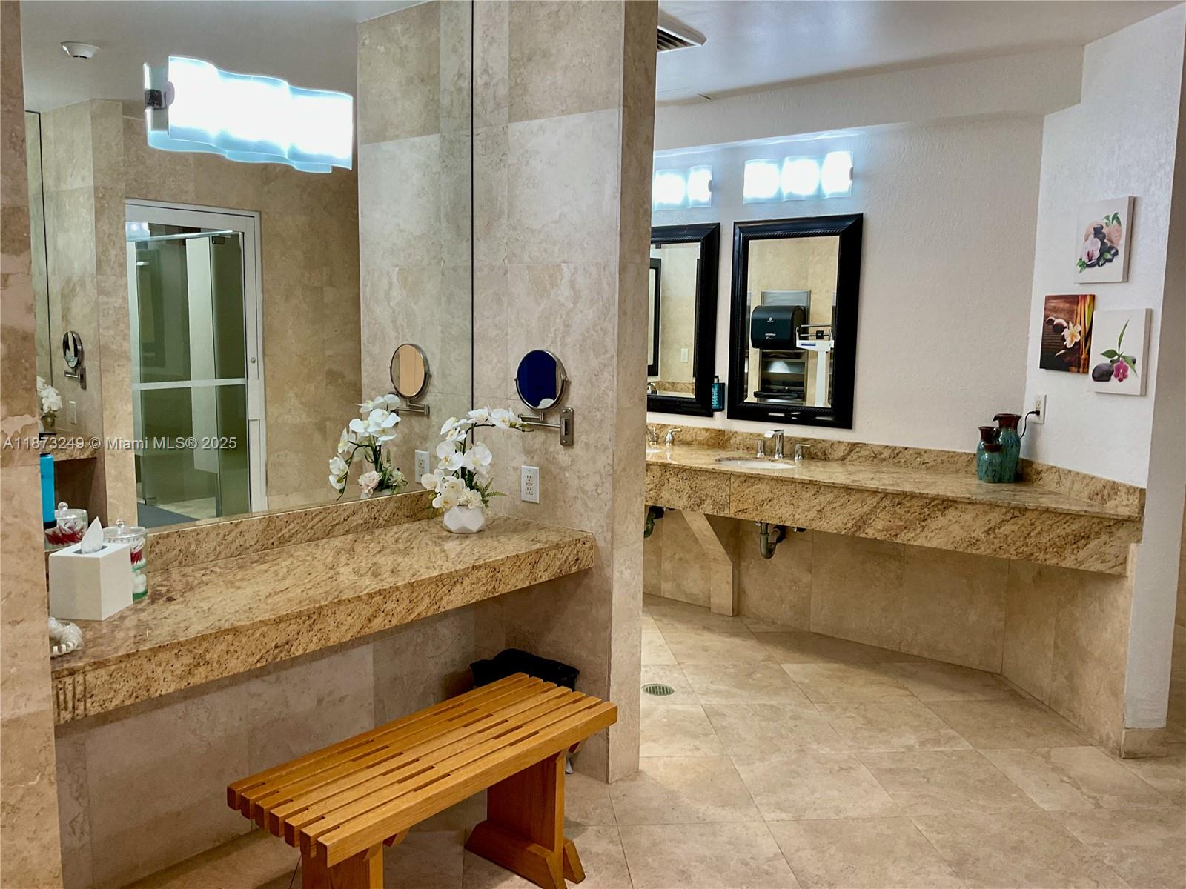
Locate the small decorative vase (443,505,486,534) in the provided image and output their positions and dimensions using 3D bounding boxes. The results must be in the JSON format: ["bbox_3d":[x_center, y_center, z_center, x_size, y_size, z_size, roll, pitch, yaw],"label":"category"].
[{"bbox_3d":[-0.419,0.234,3.241,0.140,0.092,0.140,0,7,-7],"label":"small decorative vase"}]

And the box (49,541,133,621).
[{"bbox_3d":[-1.155,0.315,2.288,0.120,0.144,0.130,1,7,3],"label":"box"}]

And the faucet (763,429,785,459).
[{"bbox_3d":[0.870,0.003,4.742,0.046,0.137,0.125,7,9,39],"label":"faucet"}]

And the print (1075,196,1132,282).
[{"bbox_3d":[1.865,-0.743,3.632,0.022,0.295,0.295,0,7,-6],"label":"print"}]

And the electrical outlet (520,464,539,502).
[{"bbox_3d":[-0.211,0.137,3.373,0.080,0.123,0.008,7,9,39],"label":"electrical outlet"}]

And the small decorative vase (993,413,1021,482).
[{"bbox_3d":[1.742,0.015,4.178,0.120,0.283,0.100,4,8,23],"label":"small decorative vase"}]

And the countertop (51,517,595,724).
[{"bbox_3d":[-0.747,0.394,2.744,0.577,0.112,1.699,7,9,39],"label":"countertop"}]

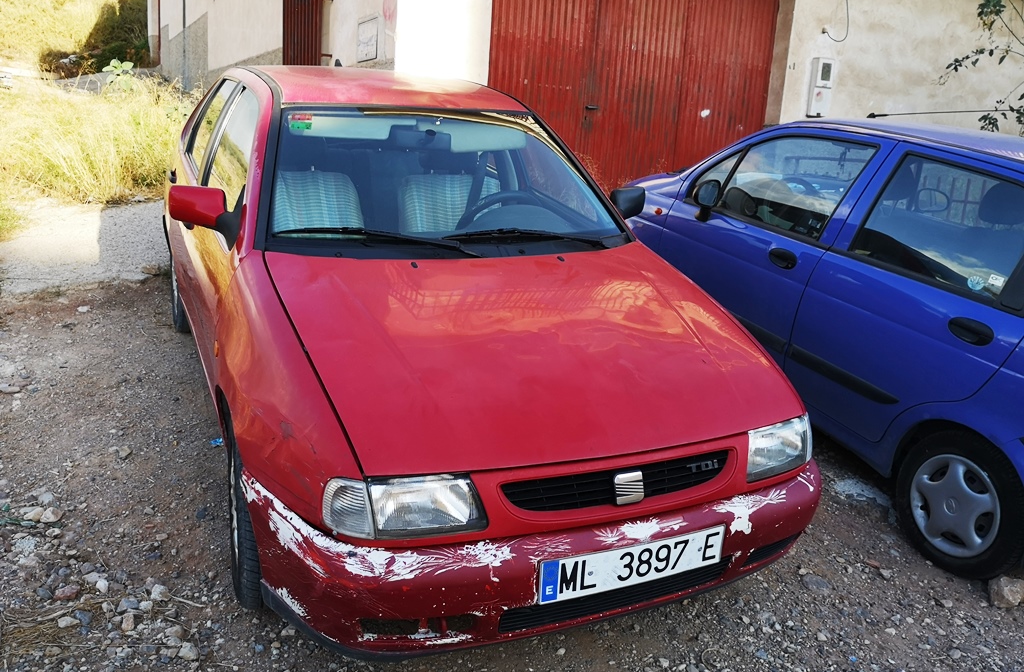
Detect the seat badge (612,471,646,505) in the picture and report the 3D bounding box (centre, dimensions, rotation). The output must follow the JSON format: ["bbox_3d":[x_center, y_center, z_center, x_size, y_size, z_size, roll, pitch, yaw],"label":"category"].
[{"bbox_3d":[0.277,0.361,1.903,0.079,0.081,0.018,-4,6,-25],"label":"seat badge"}]

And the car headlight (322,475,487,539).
[{"bbox_3d":[-0.238,0.351,1.738,0.350,0.135,0.155,-1,13,-13],"label":"car headlight"}]

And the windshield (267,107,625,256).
[{"bbox_3d":[-0.236,-0.572,2.845,1.360,0.120,0.790,-4,54,-25],"label":"windshield"}]

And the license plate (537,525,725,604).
[{"bbox_3d":[0.299,0.540,1.905,0.520,0.110,0.015,-4,17,-25],"label":"license plate"}]

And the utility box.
[{"bbox_3d":[2.900,-2.324,7.507,0.190,0.520,0.085,-1,11,-22],"label":"utility box"}]

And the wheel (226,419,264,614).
[{"bbox_3d":[-0.696,0.477,2.304,0.180,0.575,0.575,-4,20,-25],"label":"wheel"}]

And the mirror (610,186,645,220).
[{"bbox_3d":[0.463,-0.516,3.244,0.220,0.170,0.130,-4,20,-25],"label":"mirror"}]

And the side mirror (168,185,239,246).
[{"bbox_3d":[-0.976,-0.397,2.568,0.220,0.170,0.130,-4,20,-25],"label":"side mirror"}]

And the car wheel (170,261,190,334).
[{"bbox_3d":[-1.745,-0.300,4.369,0.180,0.575,0.575,-4,20,-25],"label":"car wheel"}]

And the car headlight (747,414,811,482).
[{"bbox_3d":[0.727,0.281,2.195,0.350,0.135,0.155,-8,16,-38],"label":"car headlight"}]

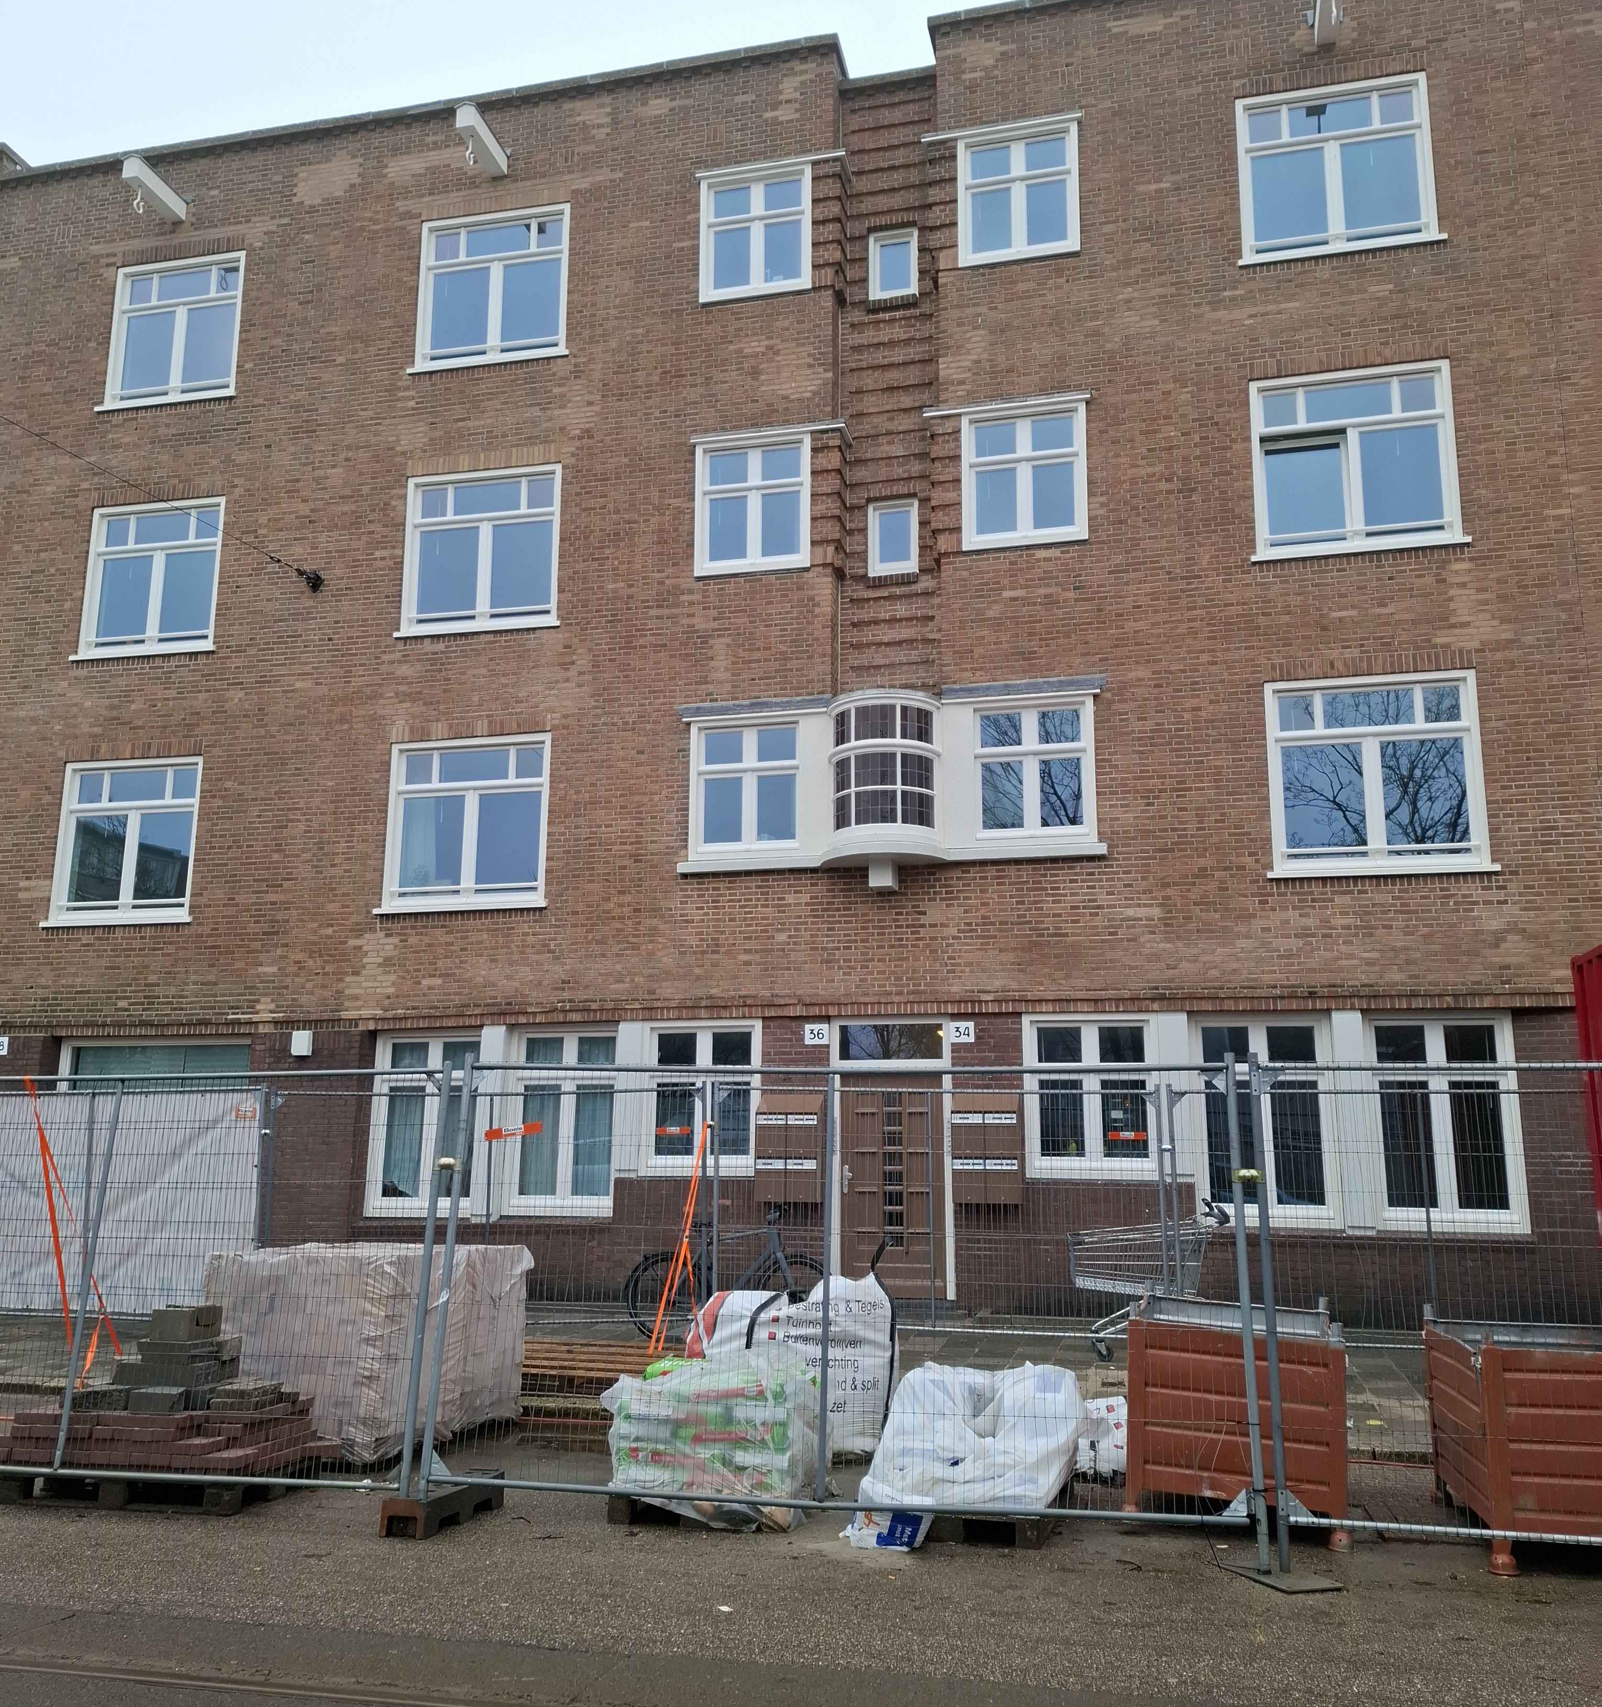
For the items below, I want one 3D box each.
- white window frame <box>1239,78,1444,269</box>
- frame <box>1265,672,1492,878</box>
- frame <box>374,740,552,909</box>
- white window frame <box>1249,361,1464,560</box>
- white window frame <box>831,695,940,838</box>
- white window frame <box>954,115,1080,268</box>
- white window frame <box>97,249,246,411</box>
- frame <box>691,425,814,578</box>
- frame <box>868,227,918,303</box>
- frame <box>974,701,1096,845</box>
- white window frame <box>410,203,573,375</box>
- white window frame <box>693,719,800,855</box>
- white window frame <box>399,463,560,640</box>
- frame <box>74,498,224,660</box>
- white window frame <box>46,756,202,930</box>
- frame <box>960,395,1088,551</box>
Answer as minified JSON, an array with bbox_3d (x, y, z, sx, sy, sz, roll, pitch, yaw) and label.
[{"bbox_3d":[5.142,-6.569,13.689,1.790,1.810,0.150,-2,-11,14],"label":"white window frame"},{"bbox_3d":[5.085,-0.685,12.588,1.790,1.810,0.150,-2,-11,14],"label":"frame"},{"bbox_3d":[-3.411,-0.304,14.516,1.840,1.785,0.150,-2,-11,13],"label":"frame"},{"bbox_3d":[5.112,-3.612,13.136,1.790,1.810,0.150,-2,-11,14],"label":"white window frame"},{"bbox_3d":[0.764,-0.784,13.324,1.040,1.280,0.480,-2,-11,13],"label":"white window frame"},{"bbox_3d":[2.220,-6.669,14.442,1.210,1.445,0.150,-2,-11,14],"label":"white window frame"},{"bbox_3d":[-7.324,-6.104,16.685,1.790,1.810,0.150,-2,-11,14],"label":"white window frame"},{"bbox_3d":[-0.479,-3.536,14.516,1.210,1.445,0.150,-2,-11,14],"label":"frame"},{"bbox_3d":[0.997,-6.220,15.058,0.515,0.765,0.120,-2,-11,13],"label":"frame"},{"bbox_3d":[2.183,-0.749,13.224,1.110,1.360,0.140,-2,-11,13],"label":"frame"},{"bbox_3d":[-3.388,-6.219,15.650,1.840,1.820,0.150,-2,-11,13],"label":"white window frame"},{"bbox_3d":[-0.519,-0.634,13.913,1.079,1.332,0.150,-2,-11,14],"label":"white window frame"},{"bbox_3d":[-3.389,-3.204,15.069,1.840,1.805,0.150,-2,-11,13],"label":"white window frame"},{"bbox_3d":[-7.299,-3.087,15.995,1.820,1.815,0.150,-2,-11,13],"label":"frame"},{"bbox_3d":[-7.365,-0.119,15.561,1.790,1.810,0.150,-2,-11,14],"label":"white window frame"},{"bbox_3d":[2.192,-3.659,13.878,1.210,1.445,0.150,-2,-11,14],"label":"frame"}]

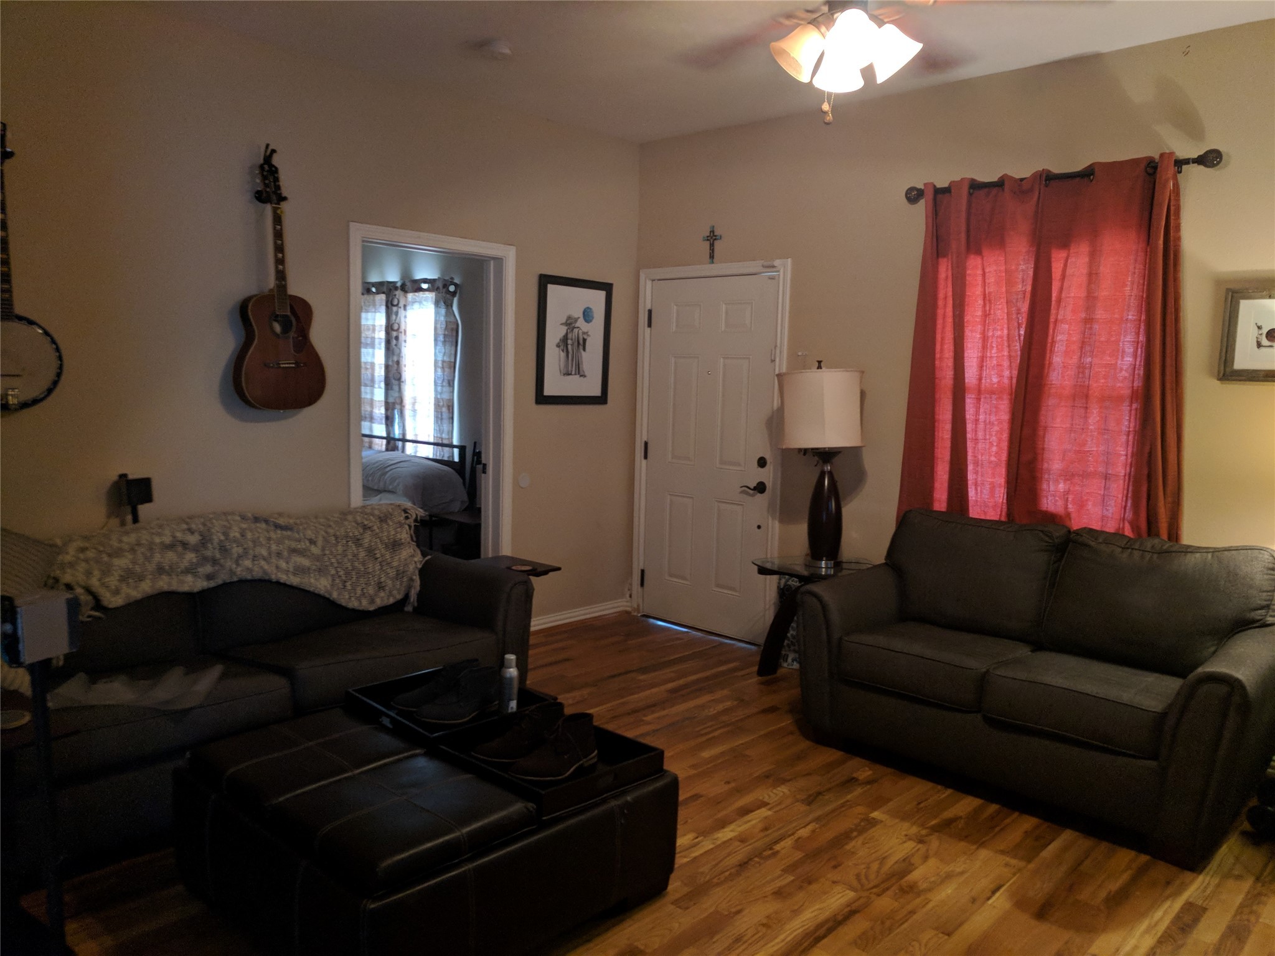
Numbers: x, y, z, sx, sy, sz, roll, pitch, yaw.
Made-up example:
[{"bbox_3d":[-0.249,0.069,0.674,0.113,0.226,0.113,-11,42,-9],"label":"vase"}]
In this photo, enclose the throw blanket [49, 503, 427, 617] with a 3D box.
[{"bbox_3d":[-1.491,0.348,3.733,0.400,0.410,1.410,8,9,42],"label":"throw blanket"}]

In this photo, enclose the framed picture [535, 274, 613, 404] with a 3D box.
[{"bbox_3d":[-0.348,-0.764,5.394,0.030,0.701,0.561,8,9,42],"label":"framed picture"}]

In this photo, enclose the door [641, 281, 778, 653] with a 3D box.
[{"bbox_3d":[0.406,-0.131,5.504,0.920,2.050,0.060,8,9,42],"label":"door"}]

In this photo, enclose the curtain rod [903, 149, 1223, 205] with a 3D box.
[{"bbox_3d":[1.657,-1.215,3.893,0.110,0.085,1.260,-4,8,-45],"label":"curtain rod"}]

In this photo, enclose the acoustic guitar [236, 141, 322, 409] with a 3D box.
[{"bbox_3d":[-1.520,-0.812,3.996,0.125,1.050,0.385,8,11,42],"label":"acoustic guitar"}]

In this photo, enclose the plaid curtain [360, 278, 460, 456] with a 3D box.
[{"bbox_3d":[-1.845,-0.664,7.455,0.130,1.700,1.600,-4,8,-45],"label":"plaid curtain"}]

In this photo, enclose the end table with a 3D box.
[{"bbox_3d":[0.817,0.694,4.512,0.580,0.578,0.580,2,6,0],"label":"end table"}]

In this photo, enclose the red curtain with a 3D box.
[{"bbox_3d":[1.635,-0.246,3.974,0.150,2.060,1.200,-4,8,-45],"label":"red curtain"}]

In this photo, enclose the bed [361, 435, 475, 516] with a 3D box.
[{"bbox_3d":[-2.520,0.217,6.649,1.580,0.920,2.120,8,9,42],"label":"bed"}]

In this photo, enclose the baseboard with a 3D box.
[{"bbox_3d":[-0.366,0.805,5.568,0.900,0.080,0.020,-4,8,-45],"label":"baseboard"}]

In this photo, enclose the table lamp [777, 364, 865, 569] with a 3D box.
[{"bbox_3d":[0.857,-0.053,4.420,0.410,0.940,0.410,2,6,0],"label":"table lamp"}]

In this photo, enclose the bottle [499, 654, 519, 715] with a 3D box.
[{"bbox_3d":[-0.411,0.669,3.087,0.058,0.203,0.058,2,6,0],"label":"bottle"}]

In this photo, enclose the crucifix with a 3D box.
[{"bbox_3d":[0.416,-1.308,5.361,0.135,0.215,0.022,8,9,42],"label":"crucifix"}]

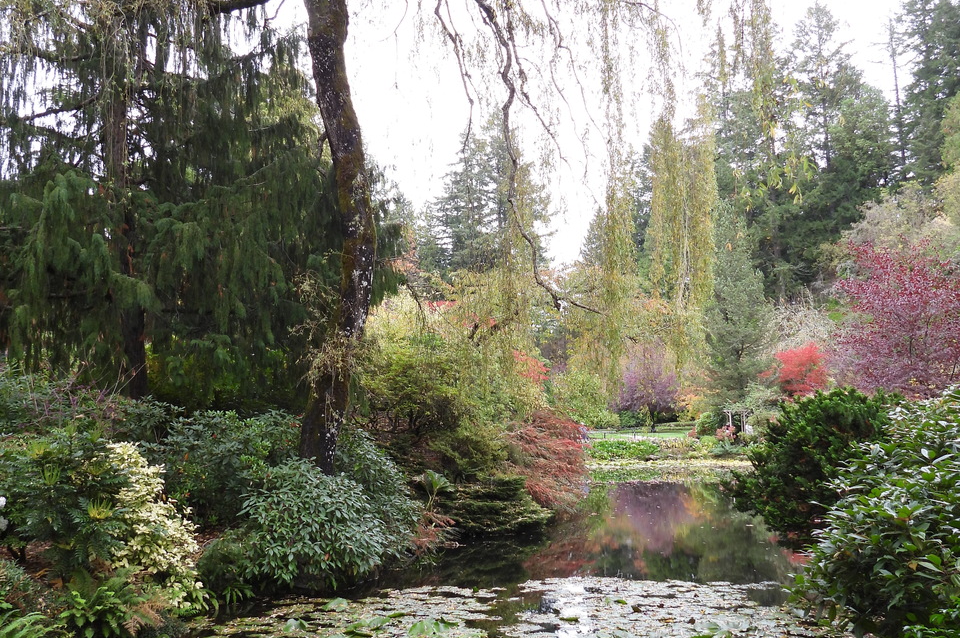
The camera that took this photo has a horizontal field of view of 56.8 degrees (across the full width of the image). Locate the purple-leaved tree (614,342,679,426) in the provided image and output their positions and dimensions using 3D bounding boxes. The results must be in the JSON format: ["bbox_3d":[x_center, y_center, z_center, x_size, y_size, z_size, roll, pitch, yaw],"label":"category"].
[{"bbox_3d":[14.999,6.008,79.000,6.200,7.900,6.000,-1,-7,0],"label":"purple-leaved tree"}]

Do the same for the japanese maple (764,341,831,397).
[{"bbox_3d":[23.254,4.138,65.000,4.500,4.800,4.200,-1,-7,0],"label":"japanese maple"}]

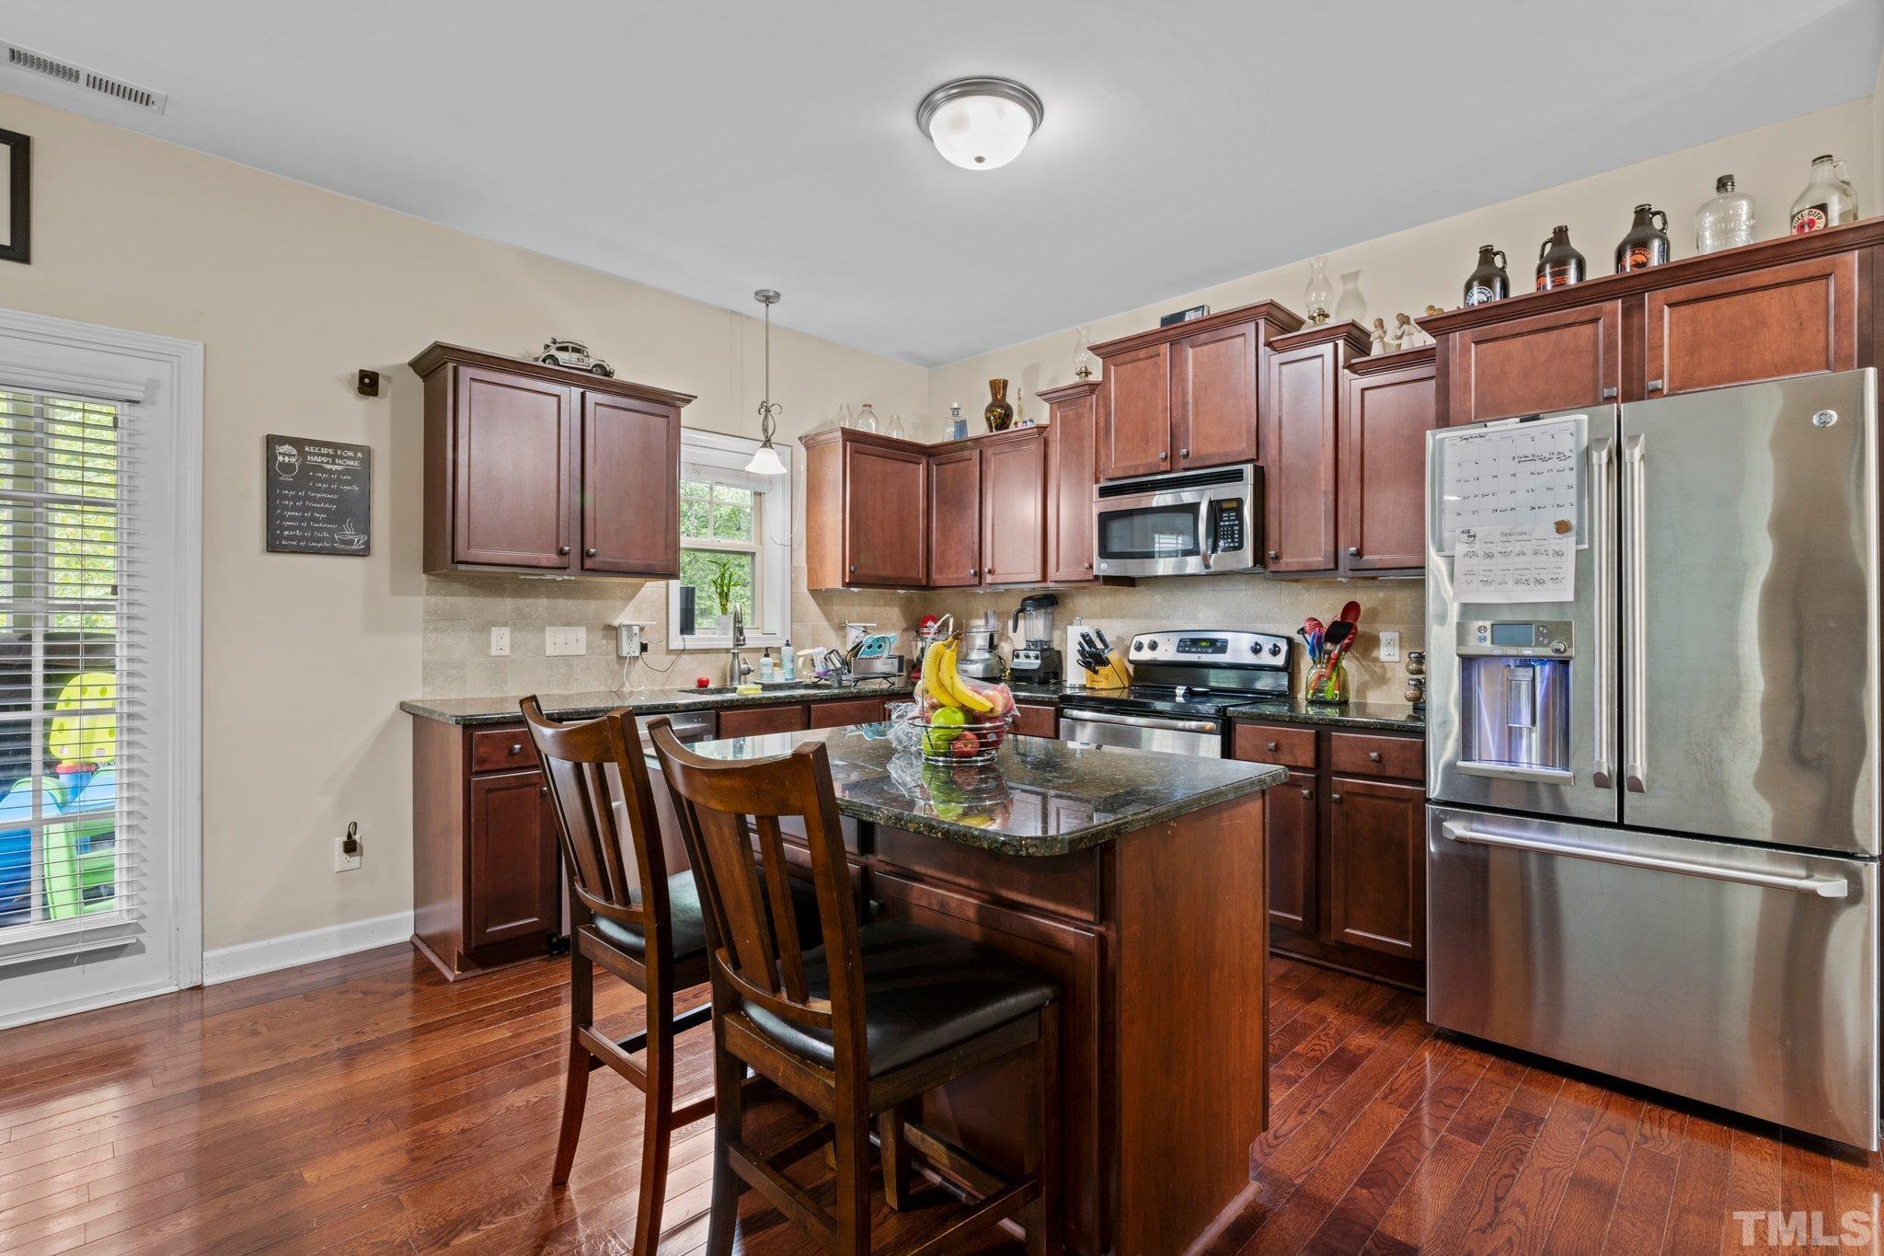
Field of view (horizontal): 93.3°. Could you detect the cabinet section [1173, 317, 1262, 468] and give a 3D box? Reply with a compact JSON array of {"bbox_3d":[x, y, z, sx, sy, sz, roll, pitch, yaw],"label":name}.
[{"bbox_3d":[1.254,-0.959,3.798,0.389,0.576,0.325,0,0,44],"label":"cabinet section"}]

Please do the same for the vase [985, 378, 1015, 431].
[{"bbox_3d":[0.300,-1.139,4.650,0.150,0.325,0.150,0,0,0],"label":"vase"}]

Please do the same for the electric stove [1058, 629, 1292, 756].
[{"bbox_3d":[0.987,0.609,3.787,0.762,1.190,0.680,0,0,45],"label":"electric stove"}]

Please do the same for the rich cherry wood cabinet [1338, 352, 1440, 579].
[{"bbox_3d":[1.743,-0.592,3.325,0.391,0.780,0.370,0,0,44],"label":"rich cherry wood cabinet"}]

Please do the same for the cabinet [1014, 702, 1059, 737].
[{"bbox_3d":[0.545,0.767,4.289,0.555,0.870,0.630,0,0,45],"label":"cabinet"}]

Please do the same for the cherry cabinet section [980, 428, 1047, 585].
[{"bbox_3d":[0.466,-0.589,4.556,0.429,0.760,0.345,0,0,44],"label":"cherry cabinet section"}]

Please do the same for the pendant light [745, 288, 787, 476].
[{"bbox_3d":[-0.824,-1.153,4.197,0.194,0.829,0.194,0,0,0],"label":"pendant light"}]

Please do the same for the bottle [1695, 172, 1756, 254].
[{"bbox_3d":[2.193,-1.120,2.487,0.124,0.292,0.120,0,0,44],"label":"bottle"}]

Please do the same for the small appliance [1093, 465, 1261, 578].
[{"bbox_3d":[1.092,-0.438,3.890,0.754,0.410,0.430,0,0,45],"label":"small appliance"}]

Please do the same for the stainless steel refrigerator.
[{"bbox_3d":[2.010,0.308,2.557,0.910,1.770,0.890,0,0,44],"label":"stainless steel refrigerator"}]

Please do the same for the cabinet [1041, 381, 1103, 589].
[{"bbox_3d":[0.712,-0.666,4.318,0.365,0.932,0.360,0,0,45],"label":"cabinet"}]

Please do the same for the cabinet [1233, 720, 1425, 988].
[{"bbox_3d":[1.546,0.769,3.334,0.681,0.850,0.631,0,0,44],"label":"cabinet"}]

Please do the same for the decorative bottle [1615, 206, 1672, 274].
[{"bbox_3d":[2.097,-1.124,2.660,0.127,0.274,0.127,0,0,-40],"label":"decorative bottle"}]

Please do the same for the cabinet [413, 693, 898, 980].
[{"bbox_3d":[-1.055,0.761,3.930,0.633,0.857,2.139,0,0,44],"label":"cabinet"}]

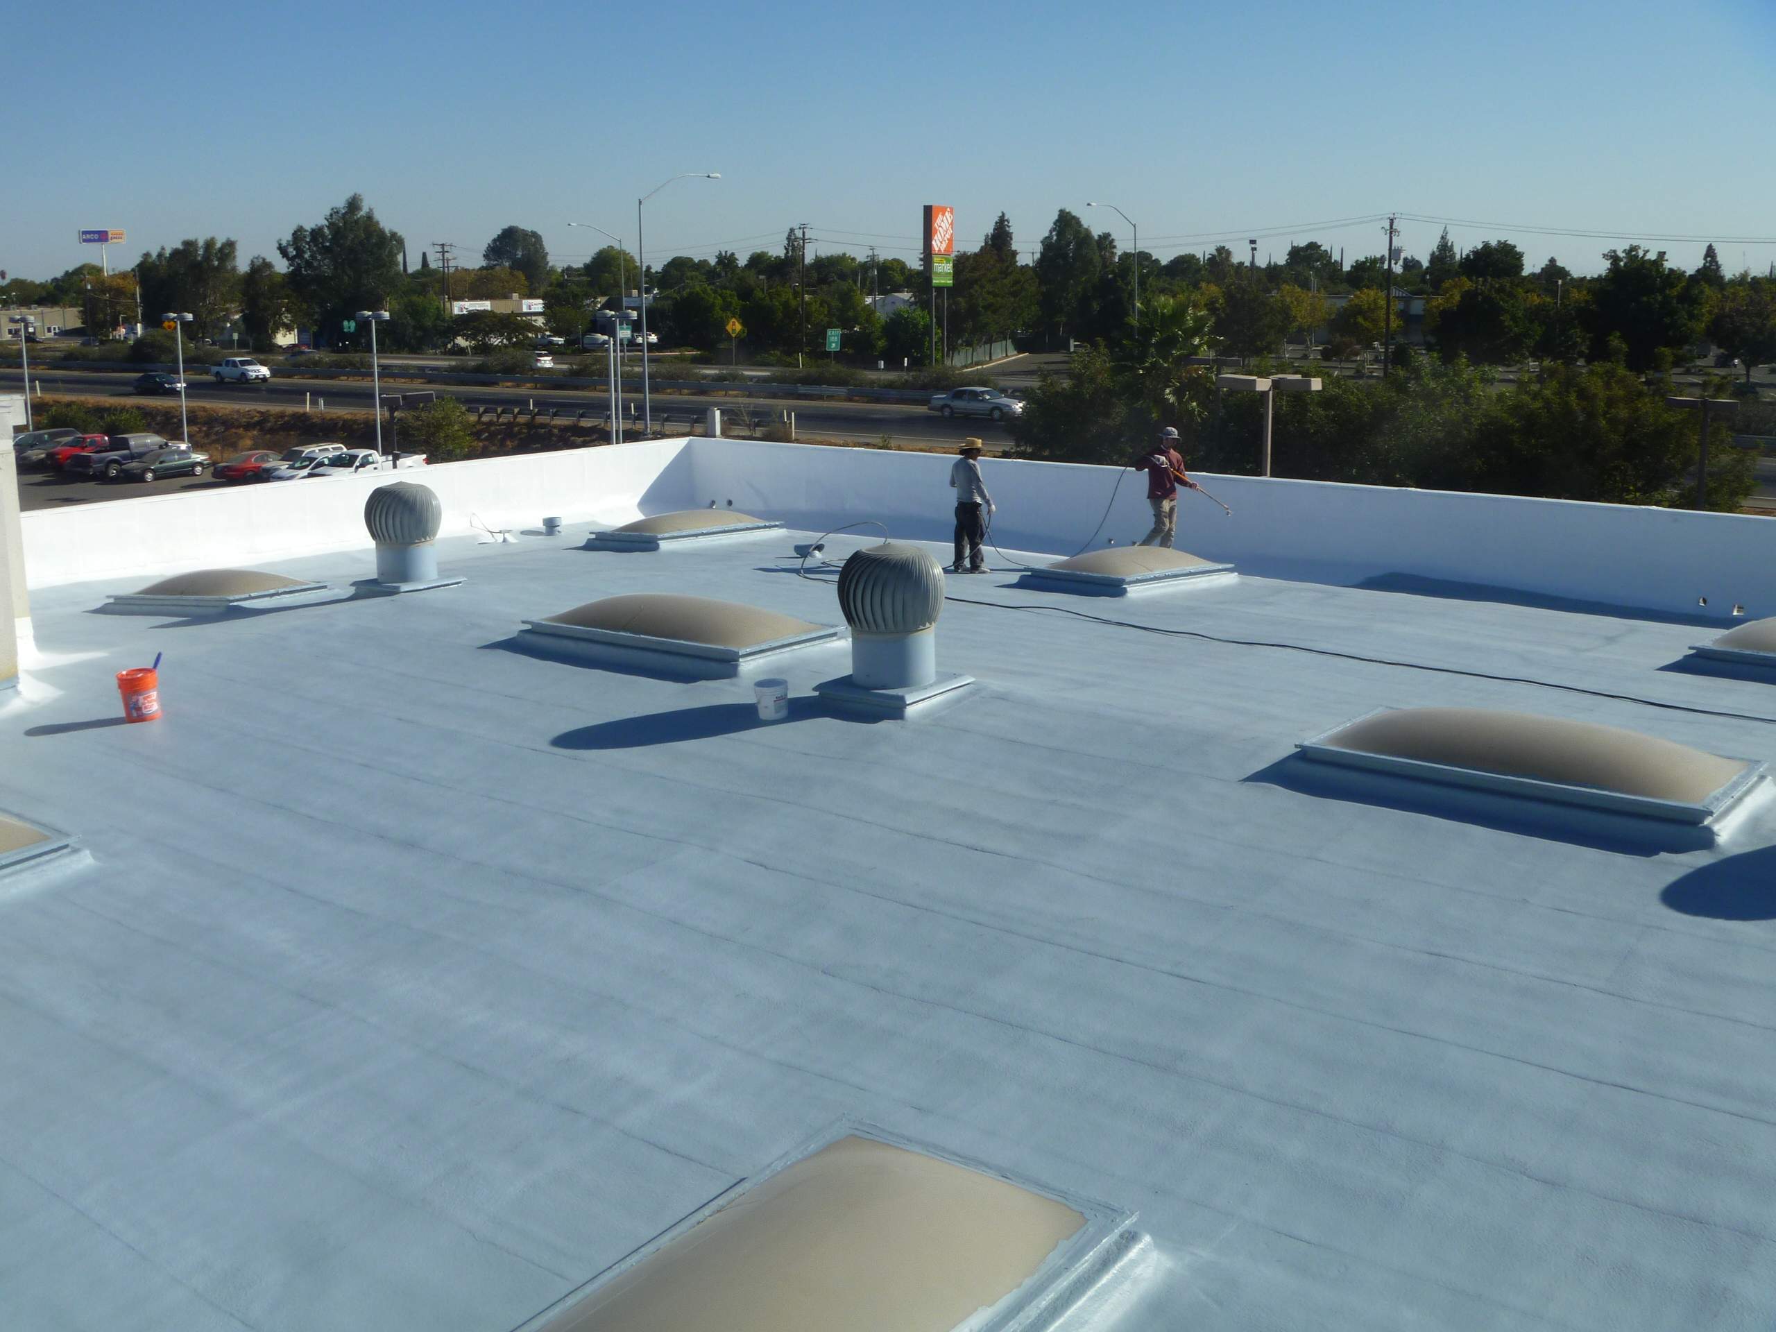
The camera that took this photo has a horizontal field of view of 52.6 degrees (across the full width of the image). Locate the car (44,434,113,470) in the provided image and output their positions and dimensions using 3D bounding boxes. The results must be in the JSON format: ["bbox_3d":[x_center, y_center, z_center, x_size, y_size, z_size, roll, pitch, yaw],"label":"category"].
[{"bbox_3d":[-40.395,-10.828,91.000,1.770,1.650,4.700,5,12,22],"label":"car"}]

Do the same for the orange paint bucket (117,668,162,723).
[{"bbox_3d":[-5.844,0.227,14.061,0.303,0.370,0.303,-8,13,-22],"label":"orange paint bucket"}]

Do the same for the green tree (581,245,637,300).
[{"bbox_3d":[-47.449,-64.221,306.592,9.314,14.951,9.314,-2,12,-9],"label":"green tree"}]

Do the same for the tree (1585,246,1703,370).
[{"bbox_3d":[61.709,-29.302,146.945,8.500,10.000,8.200,5,13,22],"label":"tree"}]

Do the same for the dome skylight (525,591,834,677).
[{"bbox_3d":[-1.769,-0.367,15.459,2.610,0.460,1.380,8,14,37],"label":"dome skylight"}]

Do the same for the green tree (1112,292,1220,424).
[{"bbox_3d":[8.950,-7.719,58.866,3.800,8.800,3.800,0,11,0],"label":"green tree"}]

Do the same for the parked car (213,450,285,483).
[{"bbox_3d":[-31.558,-10.200,90.302,1.780,1.380,4.700,6,14,28],"label":"parked car"}]

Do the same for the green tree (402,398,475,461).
[{"bbox_3d":[-23.023,-12.066,92.368,3.654,3.458,3.654,-3,13,-14],"label":"green tree"}]

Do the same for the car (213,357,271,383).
[{"bbox_3d":[-47.838,-21.889,133.000,5.250,1.800,1.850,9,15,39],"label":"car"}]

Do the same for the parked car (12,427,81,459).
[{"bbox_3d":[-45.918,-11.639,96.355,1.920,1.760,4.900,6,14,28],"label":"parked car"}]

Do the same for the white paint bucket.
[{"bbox_3d":[-0.862,0.241,13.372,0.252,0.272,0.252,0,12,0],"label":"white paint bucket"}]

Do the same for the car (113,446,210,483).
[{"bbox_3d":[-36.579,-10.249,90.530,1.770,1.430,4.680,6,14,28],"label":"car"}]

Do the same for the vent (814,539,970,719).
[{"bbox_3d":[0.048,-0.320,13.304,0.870,1.180,0.870,9,15,37],"label":"vent"}]

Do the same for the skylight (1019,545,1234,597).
[{"bbox_3d":[2.922,-1.201,21.410,1.380,0.440,2.610,9,13,37],"label":"skylight"}]

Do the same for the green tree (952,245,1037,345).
[{"bbox_3d":[11.316,-38.870,191.142,8.800,11.600,8.800,0,11,0],"label":"green tree"}]

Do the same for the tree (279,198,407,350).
[{"bbox_3d":[-64.249,-47.100,213.892,14.572,17.762,14.572,-4,13,-17],"label":"tree"}]

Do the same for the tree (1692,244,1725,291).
[{"bbox_3d":[114.163,-52.639,250.000,5.000,12.200,5.000,5,13,24],"label":"tree"}]

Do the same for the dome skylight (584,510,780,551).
[{"bbox_3d":[-2.800,-1.974,25.167,1.380,0.460,2.520,7,13,36],"label":"dome skylight"}]

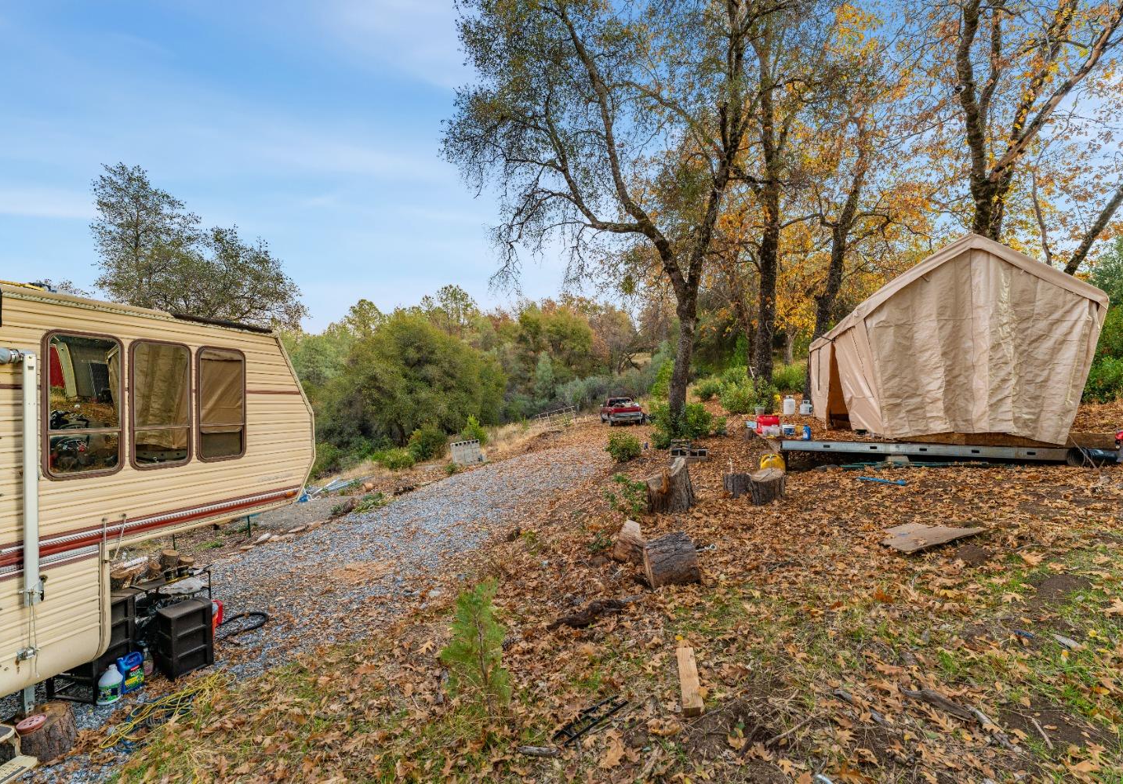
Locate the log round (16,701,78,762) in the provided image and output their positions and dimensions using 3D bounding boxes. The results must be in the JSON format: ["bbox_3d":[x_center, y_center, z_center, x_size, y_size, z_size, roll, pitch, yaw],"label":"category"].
[{"bbox_3d":[-3.496,2.319,3.110,0.285,0.230,0.285,0,0,-45],"label":"log round"}]

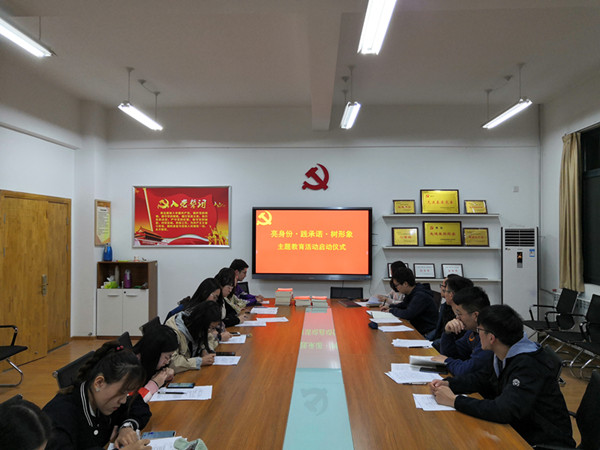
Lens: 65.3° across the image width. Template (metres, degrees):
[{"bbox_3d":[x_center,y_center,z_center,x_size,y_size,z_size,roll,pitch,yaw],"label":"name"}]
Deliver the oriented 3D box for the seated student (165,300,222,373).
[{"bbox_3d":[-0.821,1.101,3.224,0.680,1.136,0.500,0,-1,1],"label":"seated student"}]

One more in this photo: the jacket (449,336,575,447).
[{"bbox_3d":[1.010,0.827,2.243,0.520,0.580,0.580,0,-1,13],"label":"jacket"}]

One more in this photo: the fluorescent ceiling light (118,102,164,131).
[{"bbox_3d":[-2.110,-1.438,6.298,0.160,0.080,1.260,0,-1,1],"label":"fluorescent ceiling light"}]

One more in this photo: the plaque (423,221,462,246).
[{"bbox_3d":[2.230,0.140,7.310,0.610,0.390,0.030,0,-9,2],"label":"plaque"}]

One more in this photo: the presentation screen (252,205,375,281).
[{"bbox_3d":[0.197,0.295,7.383,1.874,1.146,0.100,0,-1,1],"label":"presentation screen"}]

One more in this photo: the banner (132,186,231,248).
[{"bbox_3d":[-1.879,-0.125,7.481,1.592,0.997,0.035,0,-1,1],"label":"banner"}]

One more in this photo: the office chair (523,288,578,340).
[{"bbox_3d":[3.220,1.300,6.000,0.600,0.900,0.570,0,0,9],"label":"office chair"}]

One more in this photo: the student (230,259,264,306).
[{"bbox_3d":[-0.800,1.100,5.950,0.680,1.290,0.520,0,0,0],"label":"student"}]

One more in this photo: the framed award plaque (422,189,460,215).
[{"bbox_3d":[2.178,-0.357,7.255,0.620,0.400,0.030,0,-9,1],"label":"framed award plaque"}]

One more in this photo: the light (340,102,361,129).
[{"bbox_3d":[0.640,-1.375,5.880,0.160,0.070,1.250,0,0,2],"label":"light"}]

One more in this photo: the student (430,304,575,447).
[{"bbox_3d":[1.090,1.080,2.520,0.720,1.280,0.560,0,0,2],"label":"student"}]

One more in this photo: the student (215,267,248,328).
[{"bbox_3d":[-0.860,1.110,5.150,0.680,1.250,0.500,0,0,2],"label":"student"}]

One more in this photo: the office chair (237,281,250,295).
[{"bbox_3d":[-0.850,1.290,6.750,0.570,0.900,0.600,0,0,-37],"label":"office chair"}]

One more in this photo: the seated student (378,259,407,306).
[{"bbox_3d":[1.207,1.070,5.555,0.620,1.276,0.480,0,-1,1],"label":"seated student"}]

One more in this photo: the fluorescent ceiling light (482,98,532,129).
[{"bbox_3d":[2.712,-1.438,6.180,0.160,0.080,1.260,0,-1,1],"label":"fluorescent ceiling light"}]

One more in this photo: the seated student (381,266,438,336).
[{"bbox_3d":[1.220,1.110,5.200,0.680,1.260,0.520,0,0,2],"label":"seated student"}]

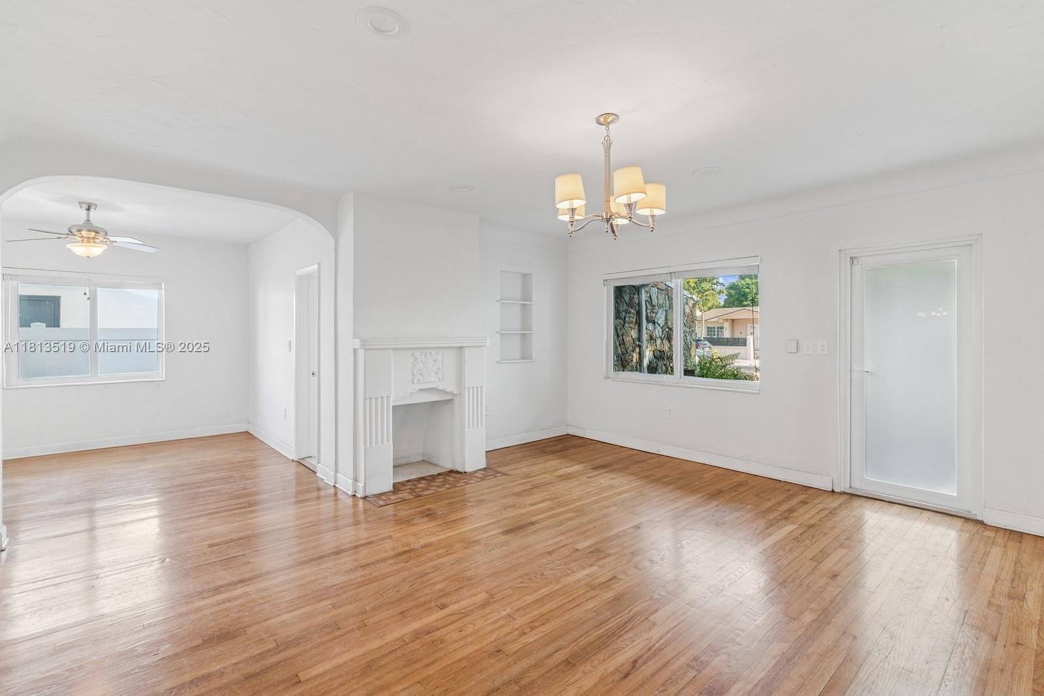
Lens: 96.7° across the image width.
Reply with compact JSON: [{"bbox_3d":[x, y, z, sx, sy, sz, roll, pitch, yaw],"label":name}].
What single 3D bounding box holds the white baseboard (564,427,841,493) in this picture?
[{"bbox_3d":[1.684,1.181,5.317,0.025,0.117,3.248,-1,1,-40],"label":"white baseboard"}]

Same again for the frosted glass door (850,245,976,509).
[{"bbox_3d":[3.106,0.206,3.760,0.130,2.105,0.908,-1,1,-42],"label":"frosted glass door"}]

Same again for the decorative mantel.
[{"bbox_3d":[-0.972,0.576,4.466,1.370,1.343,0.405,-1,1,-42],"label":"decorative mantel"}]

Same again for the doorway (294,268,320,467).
[{"bbox_3d":[-2.167,0.205,4.785,0.130,2.047,0.784,-1,1,-42],"label":"doorway"}]

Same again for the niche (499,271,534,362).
[{"bbox_3d":[-0.126,-0.387,5.931,0.560,1.136,0.225,-1,1,-42],"label":"niche"}]

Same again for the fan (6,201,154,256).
[{"bbox_3d":[-4.438,-1.198,4.753,1.240,0.541,1.220,-1,1,-42],"label":"fan"}]

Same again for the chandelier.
[{"bbox_3d":[0.492,-0.987,2.646,0.650,0.660,0.650,0,1,0],"label":"chandelier"}]

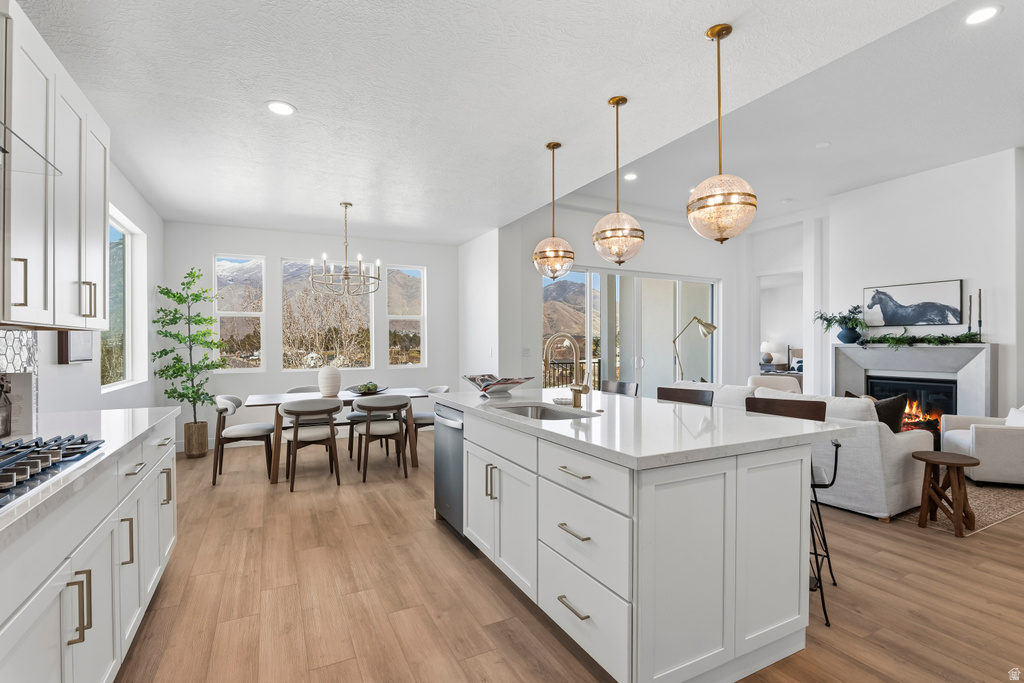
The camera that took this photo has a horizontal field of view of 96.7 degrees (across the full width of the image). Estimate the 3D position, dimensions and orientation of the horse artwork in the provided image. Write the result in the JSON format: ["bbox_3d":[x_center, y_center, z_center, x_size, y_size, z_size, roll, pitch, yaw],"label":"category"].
[{"bbox_3d":[4.760,-0.435,5.470,0.040,0.495,0.949,0,0,-27],"label":"horse artwork"}]

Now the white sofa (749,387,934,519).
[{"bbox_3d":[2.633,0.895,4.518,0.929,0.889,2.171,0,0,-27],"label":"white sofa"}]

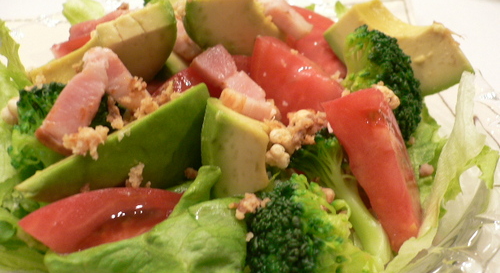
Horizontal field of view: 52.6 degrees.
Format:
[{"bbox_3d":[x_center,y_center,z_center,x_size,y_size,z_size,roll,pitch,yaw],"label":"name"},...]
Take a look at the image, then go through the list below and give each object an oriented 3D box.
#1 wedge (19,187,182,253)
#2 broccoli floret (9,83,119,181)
[{"bbox_3d":[-0.053,0.030,0.188,0.060,0.023,0.026,-6,37,-3],"label":"wedge"},{"bbox_3d":[-0.080,-0.002,0.216,0.042,0.040,0.040,-6,3,0],"label":"broccoli floret"}]

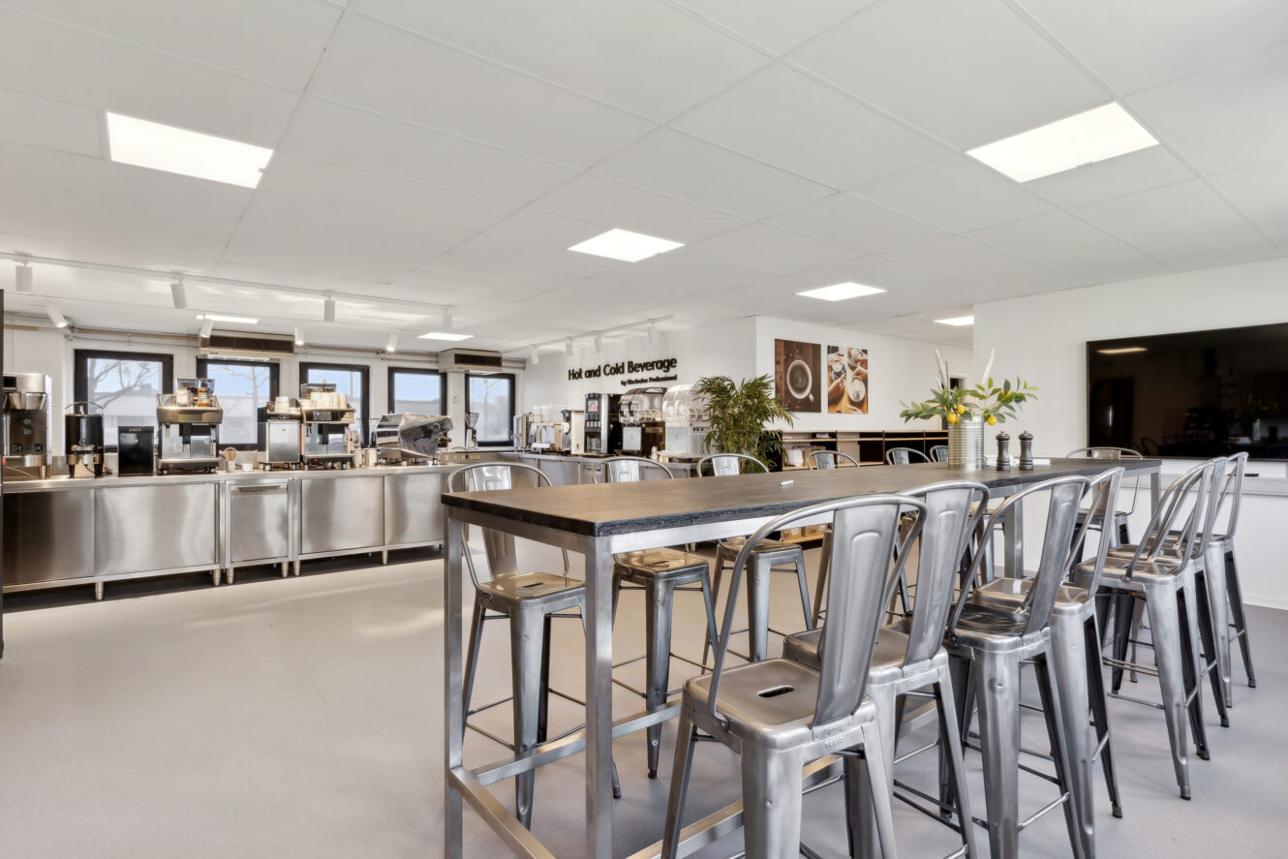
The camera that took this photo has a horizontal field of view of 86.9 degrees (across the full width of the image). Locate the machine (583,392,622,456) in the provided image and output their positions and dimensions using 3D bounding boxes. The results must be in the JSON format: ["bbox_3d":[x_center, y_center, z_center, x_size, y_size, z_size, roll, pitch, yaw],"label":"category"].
[{"bbox_3d":[-0.413,-0.073,8.866,0.540,0.779,0.470,0,0,-38],"label":"machine"}]

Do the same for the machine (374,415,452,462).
[{"bbox_3d":[-2.470,0.112,7.341,0.570,0.537,0.760,0,0,-39],"label":"machine"}]

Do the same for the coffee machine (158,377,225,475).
[{"bbox_3d":[-3.989,-0.040,5.967,0.465,0.835,0.560,0,0,-38],"label":"coffee machine"}]

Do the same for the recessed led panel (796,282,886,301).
[{"bbox_3d":[1.756,-1.225,6.057,0.580,0.030,0.580,0,0,-38],"label":"recessed led panel"}]

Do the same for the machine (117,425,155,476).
[{"bbox_3d":[-4.081,0.175,5.466,0.226,0.396,0.410,0,0,-38],"label":"machine"}]

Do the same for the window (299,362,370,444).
[{"bbox_3d":[-4.282,-0.302,9.428,0.920,1.170,0.120,0,0,-39],"label":"window"}]

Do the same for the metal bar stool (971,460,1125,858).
[{"bbox_3d":[1.265,0.694,2.215,0.430,1.140,0.430,0,0,-44],"label":"metal bar stool"}]

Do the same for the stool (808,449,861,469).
[{"bbox_3d":[1.181,0.698,3.654,0.440,1.160,0.460,0,0,-39],"label":"stool"}]

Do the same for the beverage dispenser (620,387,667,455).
[{"bbox_3d":[-0.035,-0.090,8.209,0.500,0.805,0.420,0,0,-39],"label":"beverage dispenser"}]

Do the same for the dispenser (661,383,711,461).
[{"bbox_3d":[0.430,-0.068,7.541,0.500,0.865,0.430,0,0,-38],"label":"dispenser"}]

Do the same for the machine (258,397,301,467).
[{"bbox_3d":[-3.458,0.056,6.453,0.295,0.645,0.480,0,0,-38],"label":"machine"}]

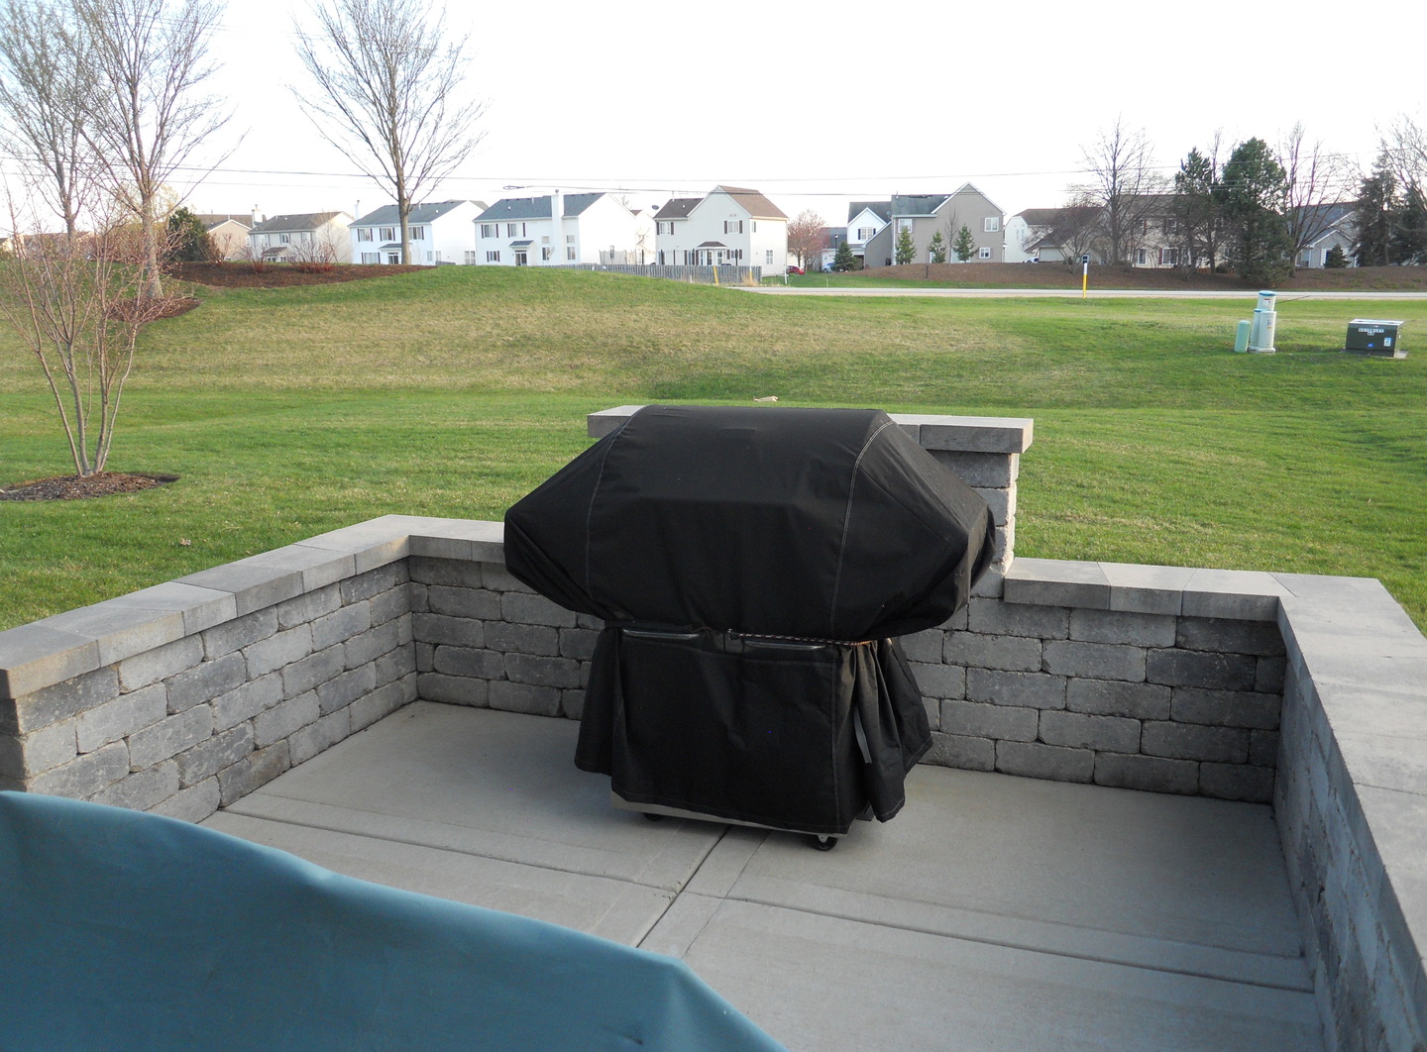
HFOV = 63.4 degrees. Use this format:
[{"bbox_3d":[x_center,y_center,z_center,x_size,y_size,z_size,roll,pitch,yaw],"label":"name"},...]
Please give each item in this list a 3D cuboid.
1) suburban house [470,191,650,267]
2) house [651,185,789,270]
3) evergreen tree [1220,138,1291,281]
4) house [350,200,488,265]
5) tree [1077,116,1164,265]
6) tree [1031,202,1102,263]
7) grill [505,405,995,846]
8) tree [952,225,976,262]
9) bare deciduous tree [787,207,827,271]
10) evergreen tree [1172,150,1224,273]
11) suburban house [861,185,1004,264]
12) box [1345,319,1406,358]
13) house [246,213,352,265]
[{"bbox_3d":[-17.128,-31.535,124.968,14.090,8.300,10.630,7,15,30],"label":"suburban house"},{"bbox_3d":[1.111,-29.805,117.512,10.860,8.800,10.460,5,14,25],"label":"house"},{"bbox_3d":[27.693,-16.098,58.972,3.750,7.150,3.750,5,14,24],"label":"evergreen tree"},{"bbox_3d":[-34.076,-34.264,137.498,12.800,8.300,11.000,7,15,32],"label":"house"},{"bbox_3d":[24.710,-20.248,70.000,4.973,8.961,4.973,4,14,18],"label":"tree"},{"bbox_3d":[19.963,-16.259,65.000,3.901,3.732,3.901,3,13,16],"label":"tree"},{"bbox_3d":[0.100,0.233,3.399,1.362,1.147,0.643,4,13,20],"label":"grill"},{"bbox_3d":[19.851,-22.322,91.377,1.900,3.000,1.900,2,13,12],"label":"tree"},{"bbox_3d":[11.494,-36.062,145.668,5.700,7.920,5.700,0,13,4],"label":"bare deciduous tree"},{"bbox_3d":[27.214,-17.829,65.000,2.664,6.914,2.664,4,14,22],"label":"evergreen tree"},{"bbox_3d":[21.651,-28.541,111.463,13.200,8.300,11.500,2,13,13],"label":"suburban house"},{"bbox_3d":[11.647,-3.323,20.288,0.770,0.600,0.740,9,16,36],"label":"box"},{"bbox_3d":[-51.812,-36.252,147.923,12.890,8.200,9.040,7,15,32],"label":"house"}]

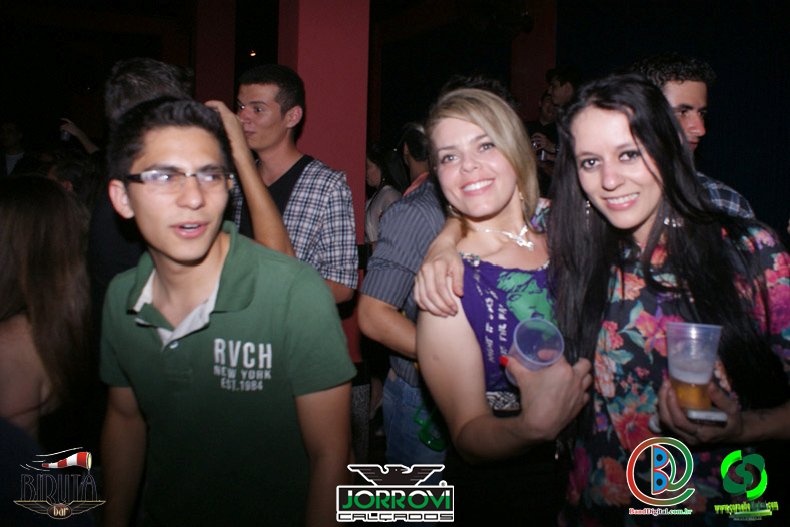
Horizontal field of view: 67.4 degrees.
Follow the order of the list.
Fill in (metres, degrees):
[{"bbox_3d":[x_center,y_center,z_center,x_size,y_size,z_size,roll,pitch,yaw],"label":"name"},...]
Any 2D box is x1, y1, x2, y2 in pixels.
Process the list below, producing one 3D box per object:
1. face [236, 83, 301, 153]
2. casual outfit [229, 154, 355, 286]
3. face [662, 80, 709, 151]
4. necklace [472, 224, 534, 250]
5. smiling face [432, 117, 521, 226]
[{"bbox_3d":[-0.366,-0.419,1.700,0.150,0.200,0.140,2,2,43],"label":"face"},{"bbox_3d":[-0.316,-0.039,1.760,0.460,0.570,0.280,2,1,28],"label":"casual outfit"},{"bbox_3d":[0.708,-0.357,1.480,0.150,0.200,0.140,1,1,-27],"label":"face"},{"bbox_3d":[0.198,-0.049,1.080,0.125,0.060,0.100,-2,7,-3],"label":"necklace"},{"bbox_3d":[0.144,-0.165,1.050,0.145,0.190,0.130,-13,2,17],"label":"smiling face"}]

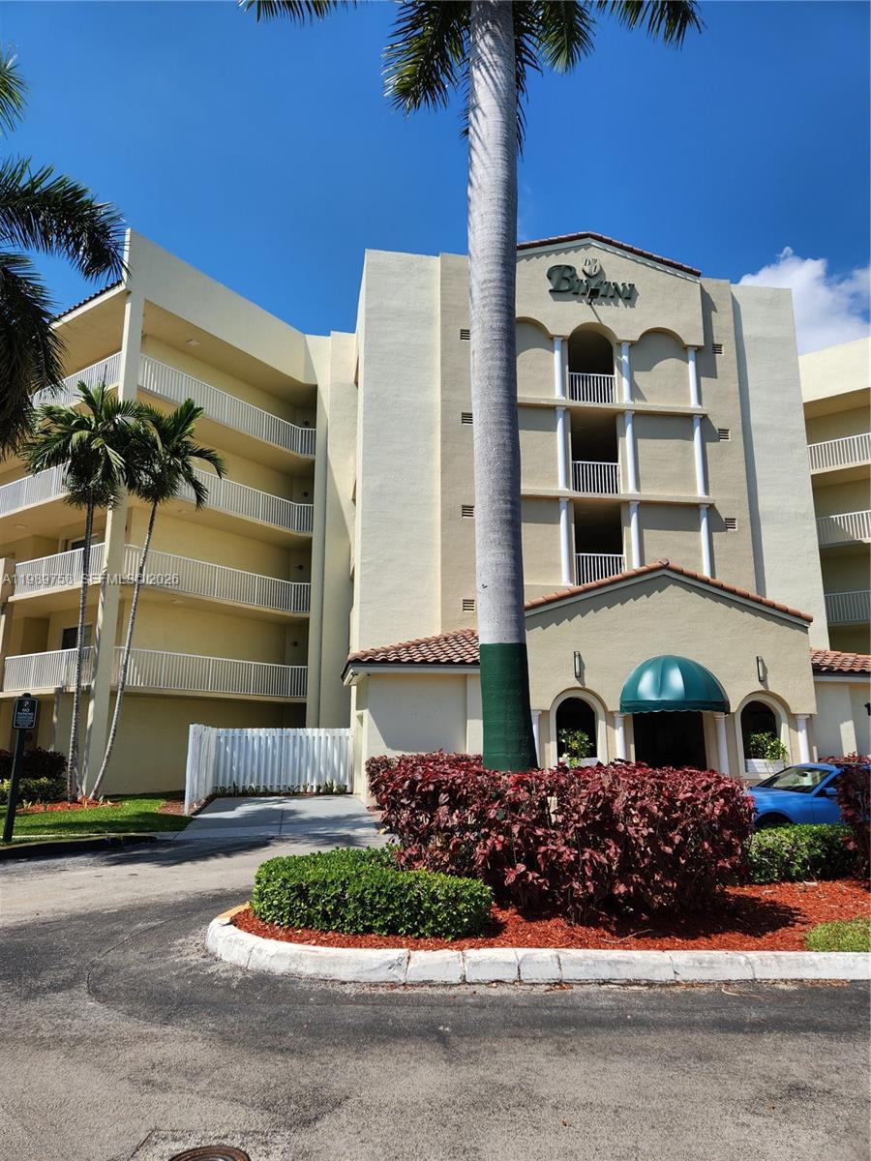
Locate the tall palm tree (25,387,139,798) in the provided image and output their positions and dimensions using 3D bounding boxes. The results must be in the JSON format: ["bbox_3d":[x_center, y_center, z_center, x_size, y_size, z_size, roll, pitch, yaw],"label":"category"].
[{"bbox_3d":[-9.289,0.036,19.669,2.641,10.782,2.740,5,-13,-24],"label":"tall palm tree"}]

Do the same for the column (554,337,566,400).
[{"bbox_3d":[3.830,-6.590,23.851,0.310,2.100,0.310,2,-12,-8],"label":"column"}]

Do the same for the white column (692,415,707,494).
[{"bbox_3d":[8.494,-3.980,24.677,0.278,2.757,0.278,2,-12,-9],"label":"white column"}]

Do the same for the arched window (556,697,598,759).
[{"bbox_3d":[3.238,3.502,17.703,0.970,1.630,0.250,2,-12,-8],"label":"arched window"}]

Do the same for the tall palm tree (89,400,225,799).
[{"bbox_3d":[-7.377,0.165,21.042,2.816,11.082,2.740,5,-13,-23],"label":"tall palm tree"}]

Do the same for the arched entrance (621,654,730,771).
[{"bbox_3d":[5.628,3.384,17.445,2.650,3.460,1.200,2,-12,-8],"label":"arched entrance"}]

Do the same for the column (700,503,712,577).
[{"bbox_3d":[8.216,-1.026,23.354,0.310,2.618,0.310,2,-12,-8],"label":"column"}]

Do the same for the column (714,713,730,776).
[{"bbox_3d":[6.701,4.158,17.859,0.280,2.117,0.280,2,-12,-8],"label":"column"}]

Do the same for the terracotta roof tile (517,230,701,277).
[{"bbox_3d":[4.989,-10.615,24.867,7.450,1.200,0.600,2,-12,-8],"label":"terracotta roof tile"}]

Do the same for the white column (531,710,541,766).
[{"bbox_3d":[2.330,4.012,17.227,0.280,2.136,0.280,2,-12,-8],"label":"white column"}]

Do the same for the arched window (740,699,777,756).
[{"bbox_3d":[7.981,3.765,18.974,1.079,1.631,0.209,2,-12,-9],"label":"arched window"}]

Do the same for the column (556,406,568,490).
[{"bbox_3d":[3.954,-4.116,23.980,0.278,2.757,0.278,2,-12,-9],"label":"column"}]

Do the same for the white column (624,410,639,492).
[{"bbox_3d":[6.215,-4.048,24.327,0.278,2.757,0.278,2,-12,-9],"label":"white column"}]

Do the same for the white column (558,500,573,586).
[{"bbox_3d":[3.960,-1.182,23.368,0.278,2.722,0.278,2,-12,-9],"label":"white column"}]

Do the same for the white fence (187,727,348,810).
[{"bbox_3d":[-3.778,4.488,18.810,3.800,1.780,6.150,2,-12,-8],"label":"white fence"}]

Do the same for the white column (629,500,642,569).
[{"bbox_3d":[6.221,-1.114,23.715,0.278,2.722,0.278,2,-12,-9],"label":"white column"}]

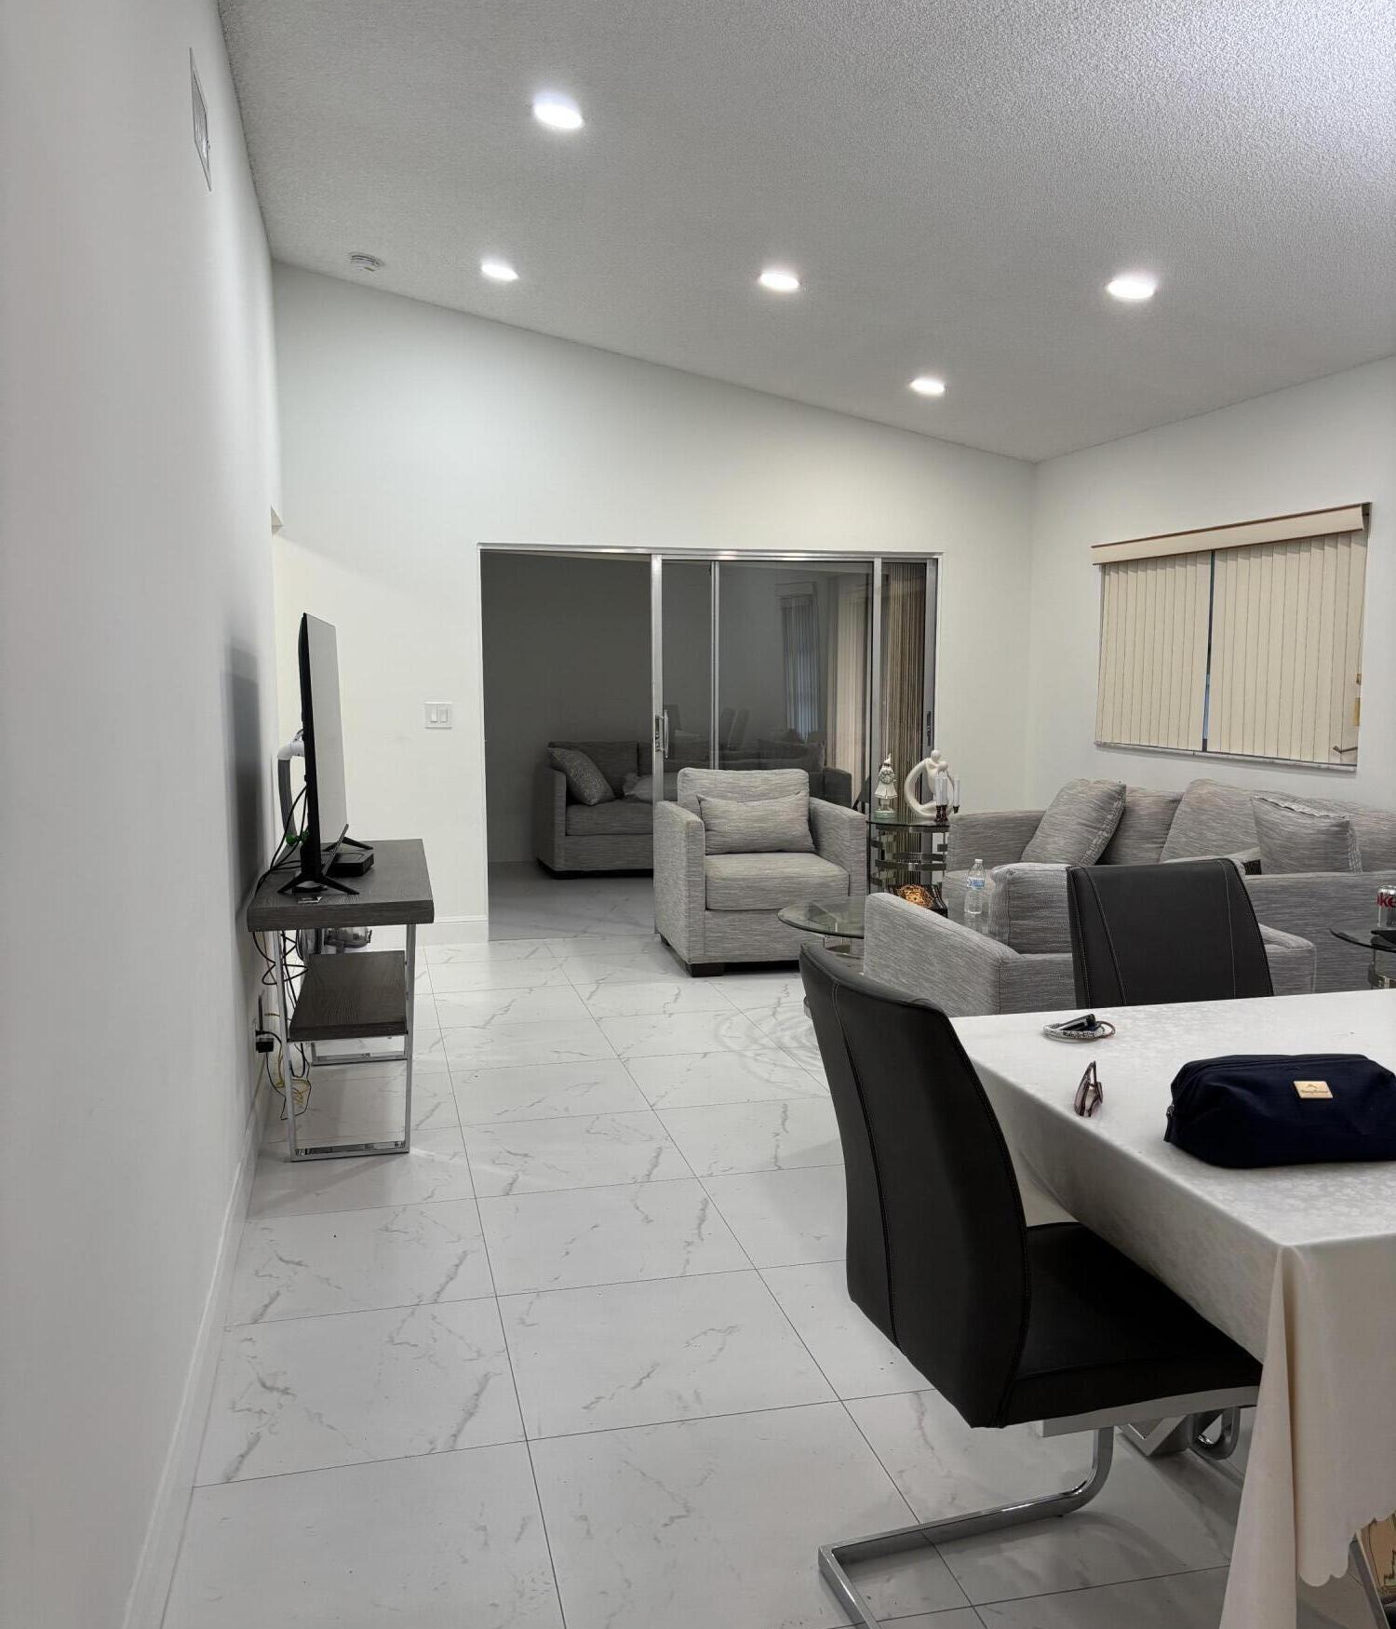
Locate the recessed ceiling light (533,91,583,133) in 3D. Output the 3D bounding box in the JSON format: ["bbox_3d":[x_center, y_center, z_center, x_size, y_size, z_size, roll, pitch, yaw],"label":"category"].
[{"bbox_3d":[-0.434,-2.184,4.374,0.160,0.030,0.160,10,3,-14],"label":"recessed ceiling light"}]

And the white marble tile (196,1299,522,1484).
[{"bbox_3d":[-0.664,1.124,2.773,0.580,0.012,0.605,-2,6,-13],"label":"white marble tile"}]

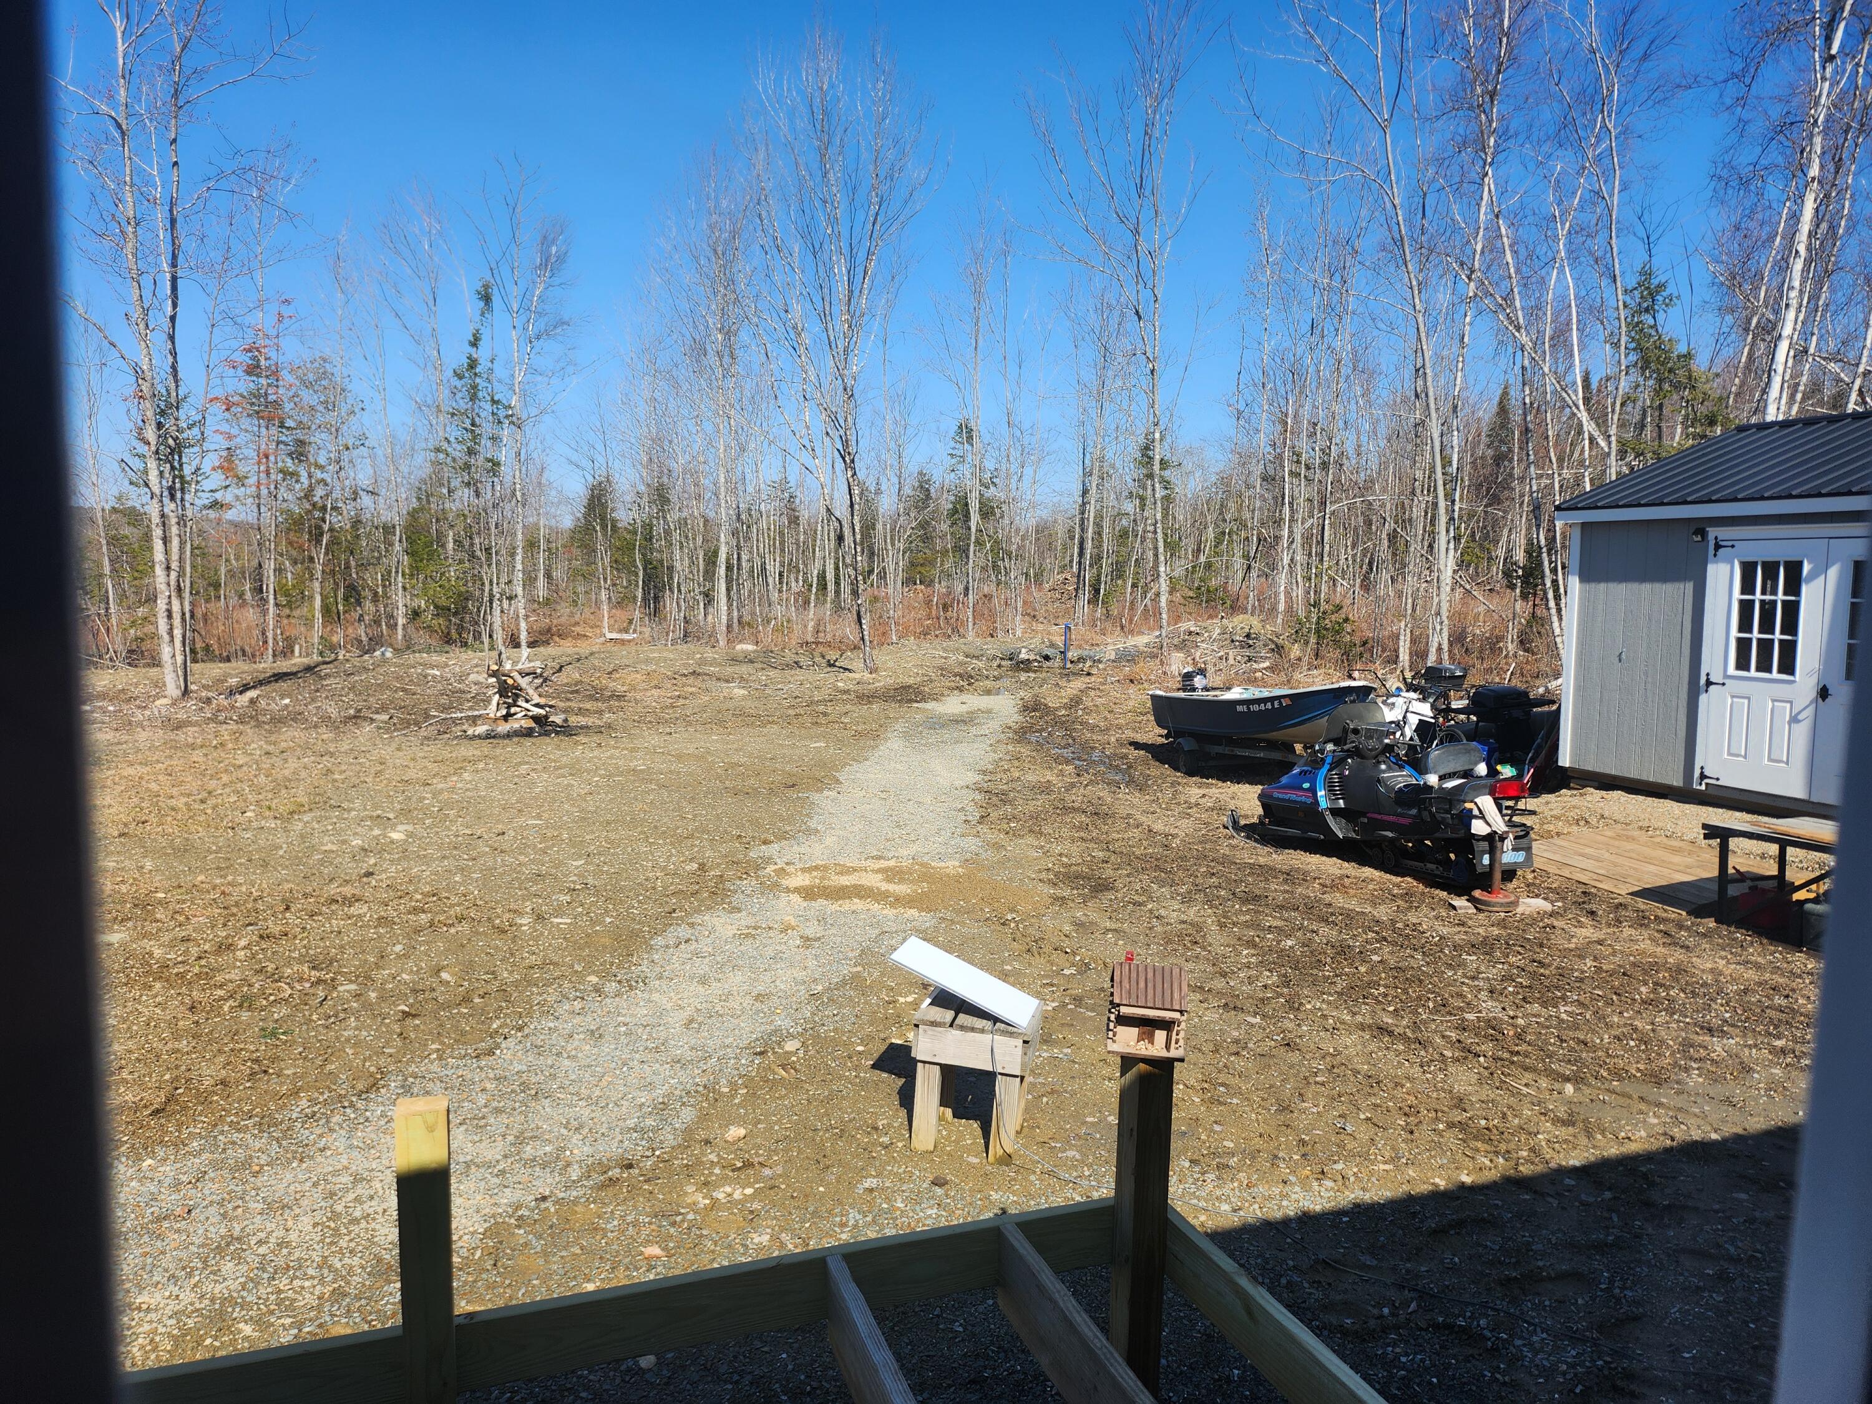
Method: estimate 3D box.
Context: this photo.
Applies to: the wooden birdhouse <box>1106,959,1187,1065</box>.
[{"bbox_3d":[0.503,0.719,3.050,0.175,0.193,0.135,2,5,15],"label":"wooden birdhouse"}]

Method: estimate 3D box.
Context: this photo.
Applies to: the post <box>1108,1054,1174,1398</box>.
[{"bbox_3d":[0.485,1.296,3.092,0.089,0.965,0.089,0,6,-20],"label":"post"}]

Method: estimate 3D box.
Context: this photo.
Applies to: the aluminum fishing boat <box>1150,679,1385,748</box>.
[{"bbox_3d":[4.606,0.138,17.699,1.400,0.854,3.250,-4,7,-40],"label":"aluminum fishing boat"}]

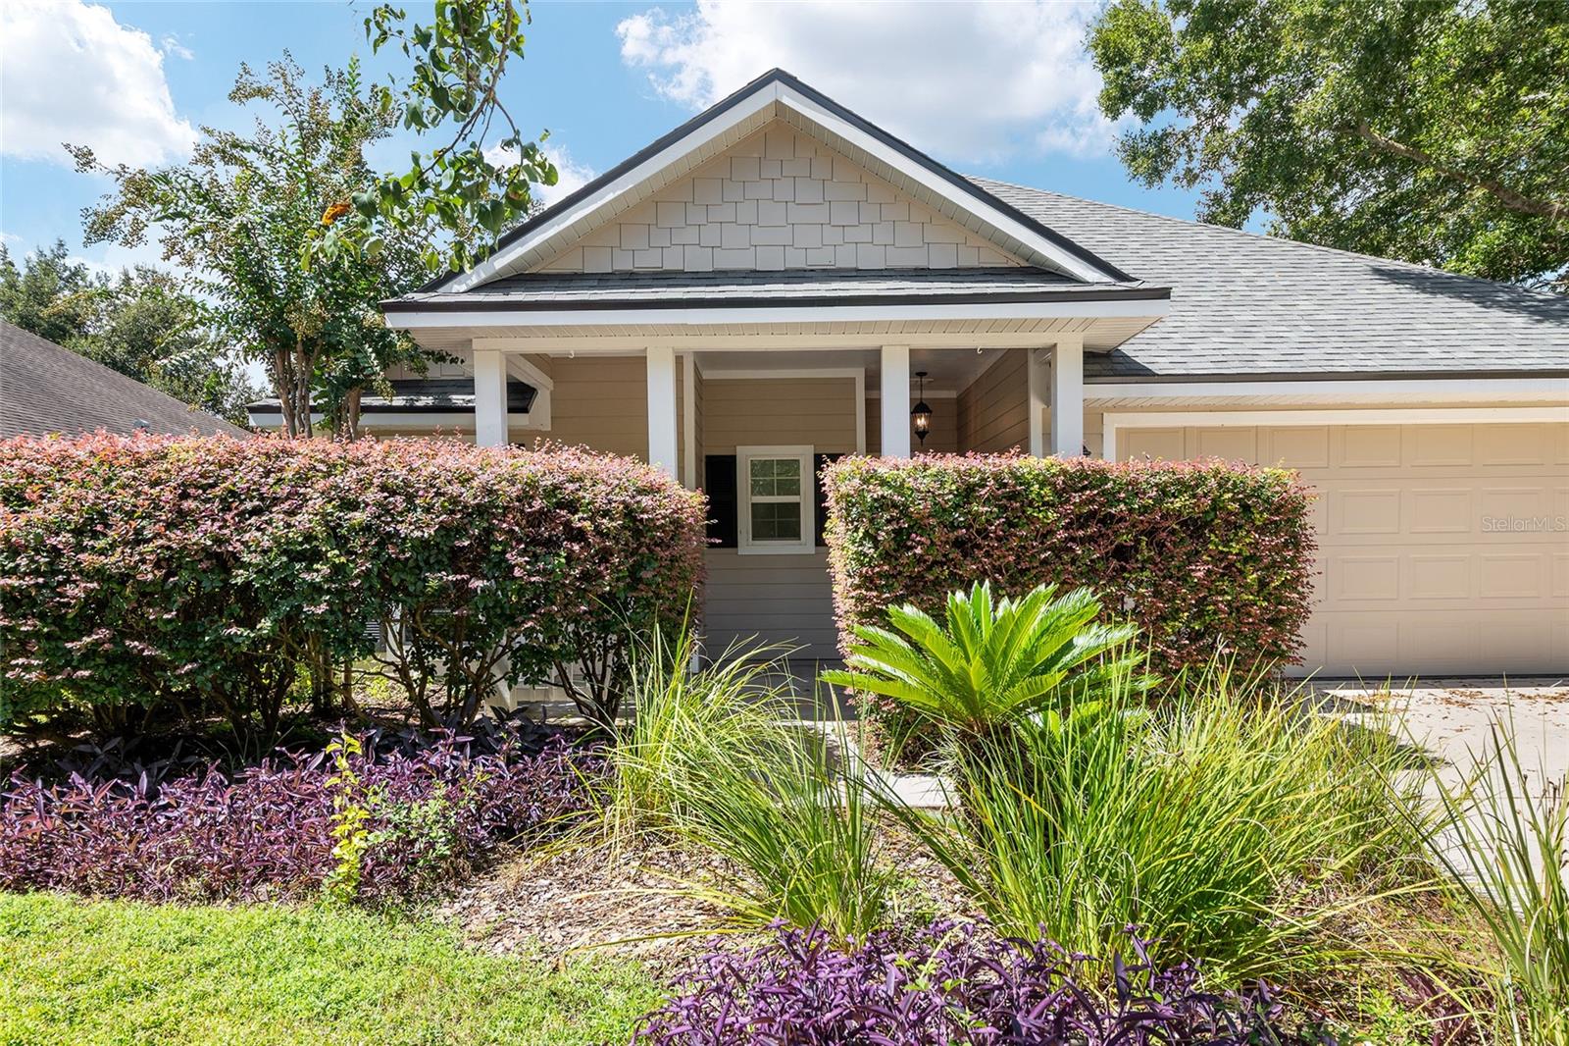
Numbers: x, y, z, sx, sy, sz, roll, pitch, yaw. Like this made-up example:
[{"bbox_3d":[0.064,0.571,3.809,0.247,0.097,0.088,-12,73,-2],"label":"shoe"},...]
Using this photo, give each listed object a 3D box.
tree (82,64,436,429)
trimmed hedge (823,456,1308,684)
[{"bbox_3d":[-3.950,-1.050,7.900,2.750,4.800,2.600,-1,0,1],"label":"tree"},{"bbox_3d":[1.620,0.460,6.200,2.750,1.680,1.000,-1,0,1],"label":"trimmed hedge"}]

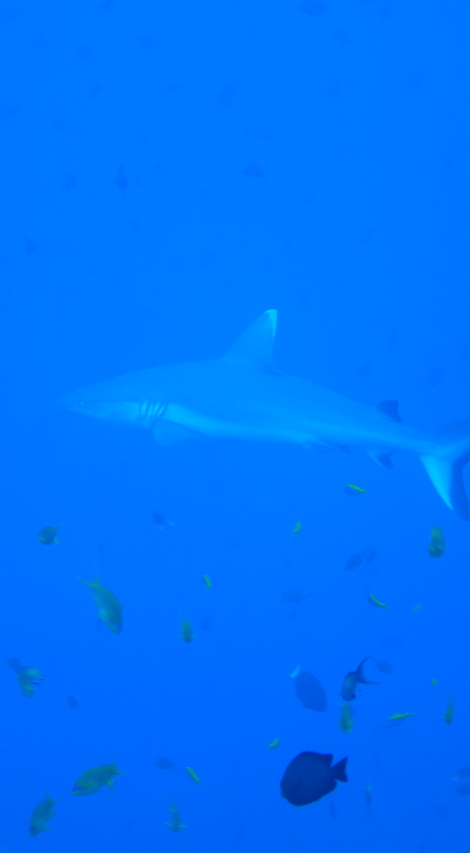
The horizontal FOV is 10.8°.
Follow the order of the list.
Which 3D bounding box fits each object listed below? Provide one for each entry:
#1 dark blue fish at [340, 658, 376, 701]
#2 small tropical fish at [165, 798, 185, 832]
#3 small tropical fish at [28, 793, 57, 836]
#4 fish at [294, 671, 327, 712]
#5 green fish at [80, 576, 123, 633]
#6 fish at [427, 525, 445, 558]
[{"bbox_3d":[0.248,0.508,5.000,0.032,0.100,0.050,-5,-43,32],"label":"dark blue fish"},{"bbox_3d":[-0.115,0.750,4.800,0.025,0.090,0.035,-4,-42,-4],"label":"small tropical fish"},{"bbox_3d":[-0.356,0.717,4.600,0.040,0.100,0.022,33,-21,1],"label":"small tropical fish"},{"bbox_3d":[0.206,0.724,6.800,0.080,0.145,0.028,-41,6,0],"label":"fish"},{"bbox_3d":[-0.247,0.329,4.600,0.045,0.130,0.024,-30,-15,0],"label":"green fish"},{"bbox_3d":[0.405,0.231,5.000,0.030,0.042,0.095,0,41,0],"label":"fish"}]

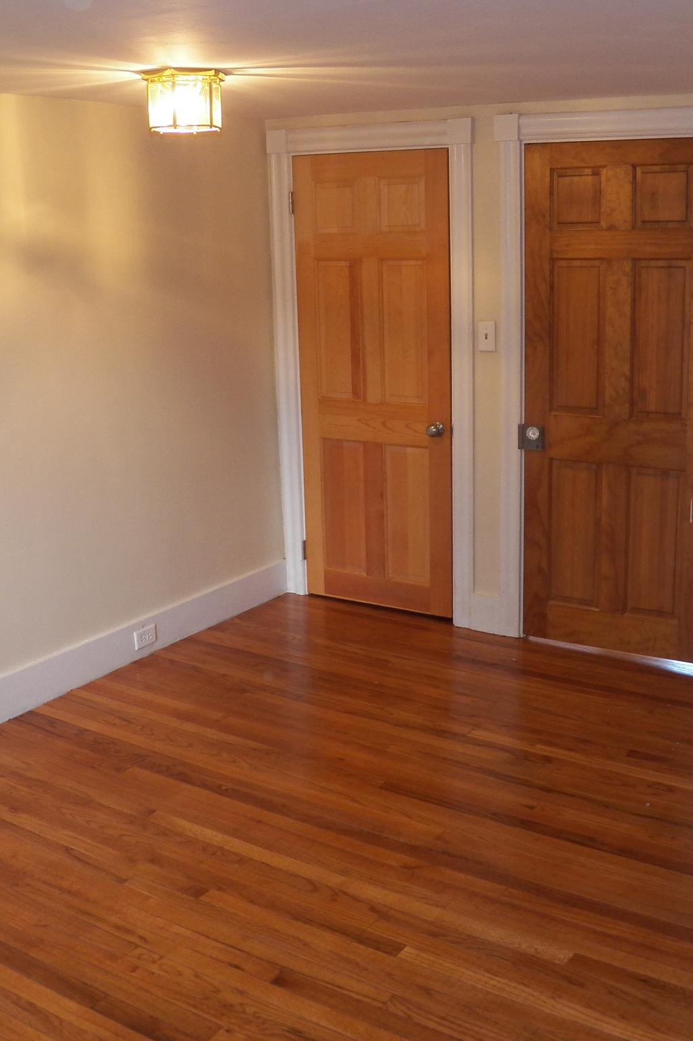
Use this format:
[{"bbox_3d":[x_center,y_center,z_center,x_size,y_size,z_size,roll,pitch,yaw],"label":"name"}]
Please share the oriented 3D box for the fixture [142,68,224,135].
[{"bbox_3d":[-0.466,-1.207,3.240,0.235,0.165,0.235,8,17,33],"label":"fixture"}]

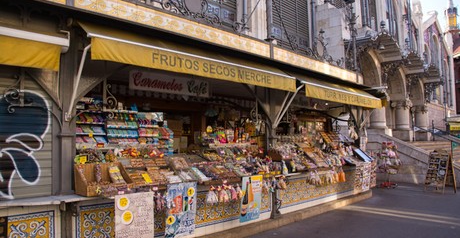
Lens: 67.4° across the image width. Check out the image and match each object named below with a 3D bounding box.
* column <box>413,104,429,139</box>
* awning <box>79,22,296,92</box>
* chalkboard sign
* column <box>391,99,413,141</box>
[{"bbox_3d":[10.157,0.233,18.264,0.770,1.970,0.770,3,-6,-45],"label":"column"},{"bbox_3d":[-0.310,-0.812,5.103,3.760,0.560,0.470,3,-6,-45],"label":"awning"},{"bbox_3d":[6.363,1.594,10.405,0.450,1.250,0.680,0,-4,-12],"label":"chalkboard sign"},{"bbox_3d":[8.234,0.060,16.455,0.770,1.970,0.770,3,-6,-45],"label":"column"}]

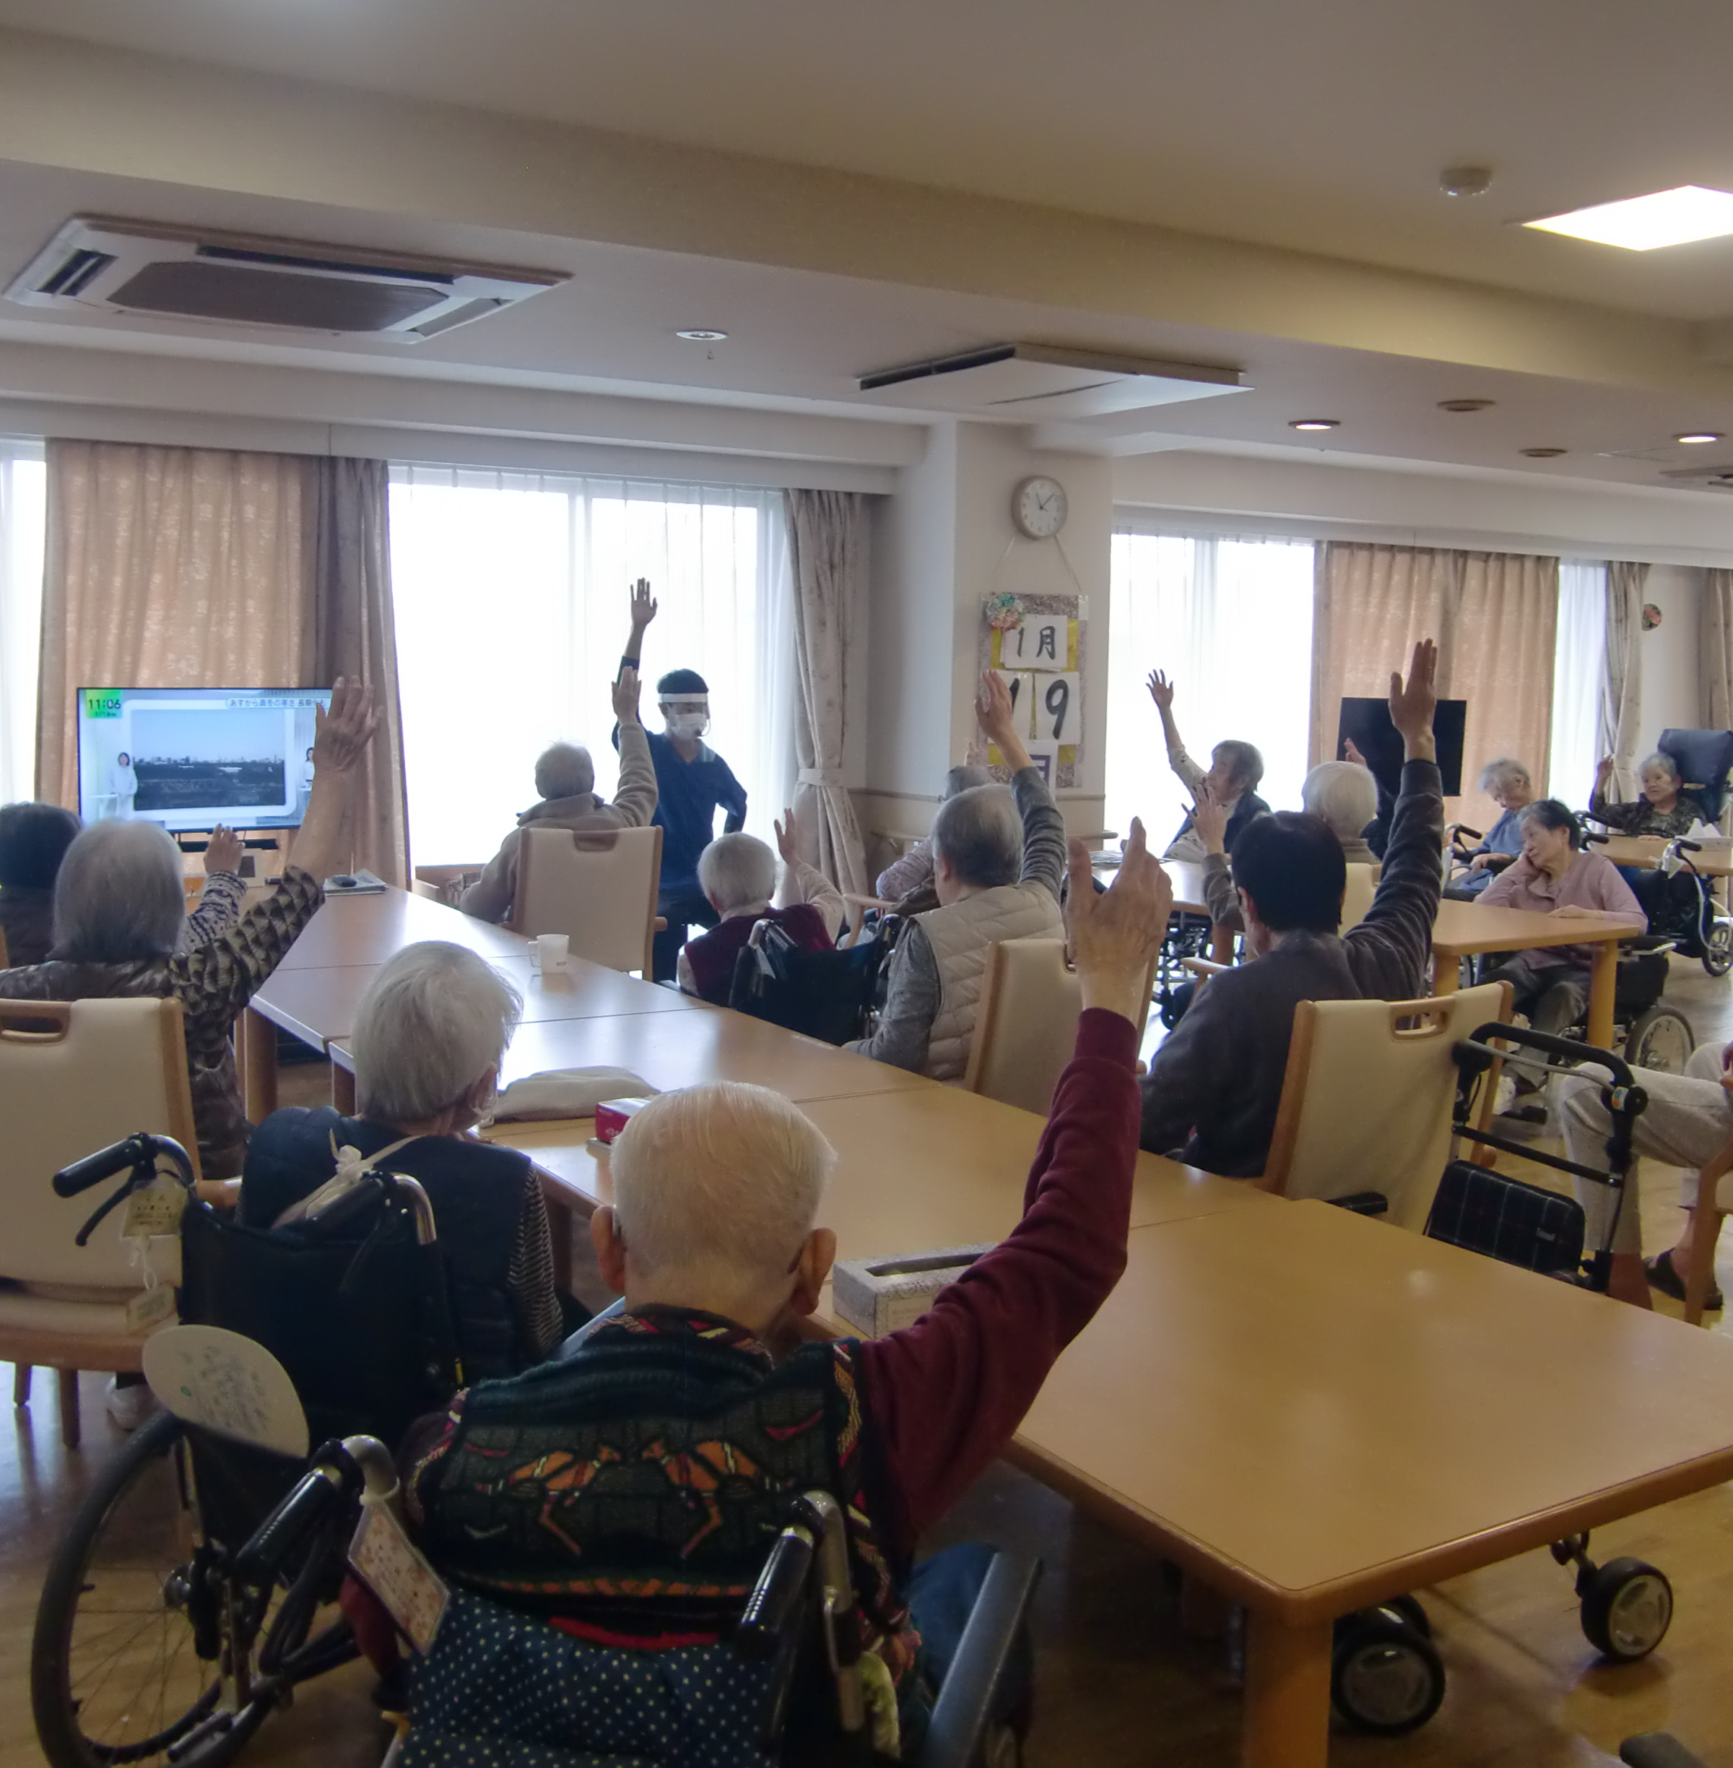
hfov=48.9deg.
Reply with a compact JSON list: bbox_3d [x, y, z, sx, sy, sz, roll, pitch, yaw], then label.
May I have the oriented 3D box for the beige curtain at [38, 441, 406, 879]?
[{"bbox_3d":[-2.369,-0.486,7.077,1.290,2.210,0.140,-3,8,-32],"label":"beige curtain"}]

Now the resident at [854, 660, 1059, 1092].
[{"bbox_3d":[0.154,0.288,3.997,0.500,1.420,0.720,-4,9,-40],"label":"resident"}]

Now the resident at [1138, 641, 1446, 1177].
[{"bbox_3d":[0.660,0.312,3.484,0.660,1.530,0.780,-4,8,-36],"label":"resident"}]

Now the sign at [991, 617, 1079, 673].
[{"bbox_3d":[0.739,-1.034,8.234,0.470,0.237,0.020,-3,8,-32],"label":"sign"}]

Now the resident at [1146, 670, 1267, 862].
[{"bbox_3d":[1.353,-0.139,7.816,0.750,1.420,0.550,-1,7,-17],"label":"resident"}]

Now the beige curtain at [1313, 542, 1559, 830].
[{"bbox_3d":[3.141,-0.747,10.479,1.920,2.120,0.140,-3,8,-32],"label":"beige curtain"}]

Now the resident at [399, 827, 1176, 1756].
[{"bbox_3d":[-0.010,0.594,1.660,0.600,1.280,0.820,2,7,8],"label":"resident"}]

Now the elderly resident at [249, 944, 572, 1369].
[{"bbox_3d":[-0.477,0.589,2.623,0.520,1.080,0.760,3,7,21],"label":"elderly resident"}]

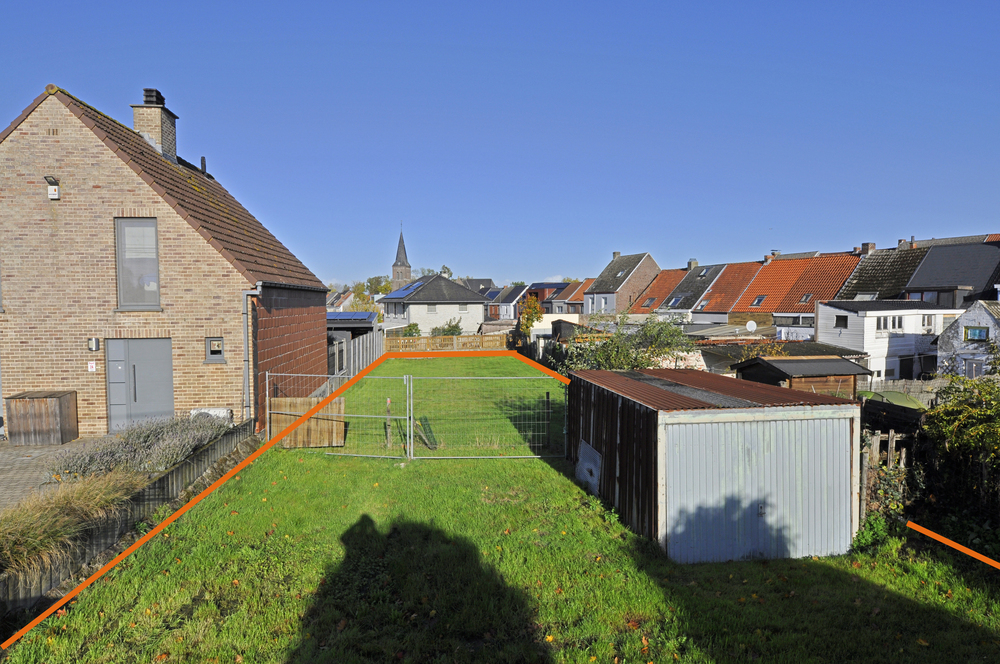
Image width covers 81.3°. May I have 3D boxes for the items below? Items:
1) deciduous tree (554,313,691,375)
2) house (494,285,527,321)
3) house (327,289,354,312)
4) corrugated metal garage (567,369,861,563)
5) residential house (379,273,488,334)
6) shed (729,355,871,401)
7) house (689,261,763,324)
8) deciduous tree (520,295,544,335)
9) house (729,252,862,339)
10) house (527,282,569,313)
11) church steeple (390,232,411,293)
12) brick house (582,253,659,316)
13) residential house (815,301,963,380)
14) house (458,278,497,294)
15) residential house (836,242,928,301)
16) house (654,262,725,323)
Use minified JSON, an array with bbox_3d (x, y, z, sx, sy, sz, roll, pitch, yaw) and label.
[{"bbox_3d":[3.312,1.254,15.880,3.700,3.500,3.300,0,3,0],"label":"deciduous tree"},{"bbox_3d":[4.295,-6.922,136.147,7.500,7.600,10.500,-2,3,-24],"label":"house"},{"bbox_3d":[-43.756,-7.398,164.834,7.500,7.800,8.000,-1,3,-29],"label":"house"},{"bbox_3d":[3.356,1.985,10.811,3.000,2.110,5.280,-1,3,-7],"label":"corrugated metal garage"},{"bbox_3d":[-7.484,-2.839,63.769,9.400,6.700,11.800,-2,3,-25],"label":"residential house"},{"bbox_3d":[8.026,1.666,15.735,2.450,2.200,2.340,-1,3,-14],"label":"shed"},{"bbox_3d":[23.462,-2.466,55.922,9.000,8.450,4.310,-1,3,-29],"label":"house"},{"bbox_3d":[2.379,-0.601,44.018,1.950,4.400,1.950,0,3,0],"label":"deciduous tree"},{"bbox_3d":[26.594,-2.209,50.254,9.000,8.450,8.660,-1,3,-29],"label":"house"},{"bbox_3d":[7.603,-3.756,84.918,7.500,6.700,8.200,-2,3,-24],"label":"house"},{"bbox_3d":[-42.520,-25.610,249.030,6.200,34.500,6.200,-2,3,-25],"label":"church steeple"},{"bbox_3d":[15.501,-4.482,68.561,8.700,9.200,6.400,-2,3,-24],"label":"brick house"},{"bbox_3d":[23.220,0.623,34.727,10.500,4.800,2.800,-1,3,-29],"label":"residential house"},{"bbox_3d":[-6.493,-10.692,181.802,11.000,10.800,9.000,-1,3,-20],"label":"house"},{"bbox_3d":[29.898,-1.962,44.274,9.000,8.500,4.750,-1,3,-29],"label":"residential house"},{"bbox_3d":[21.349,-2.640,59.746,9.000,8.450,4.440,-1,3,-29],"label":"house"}]

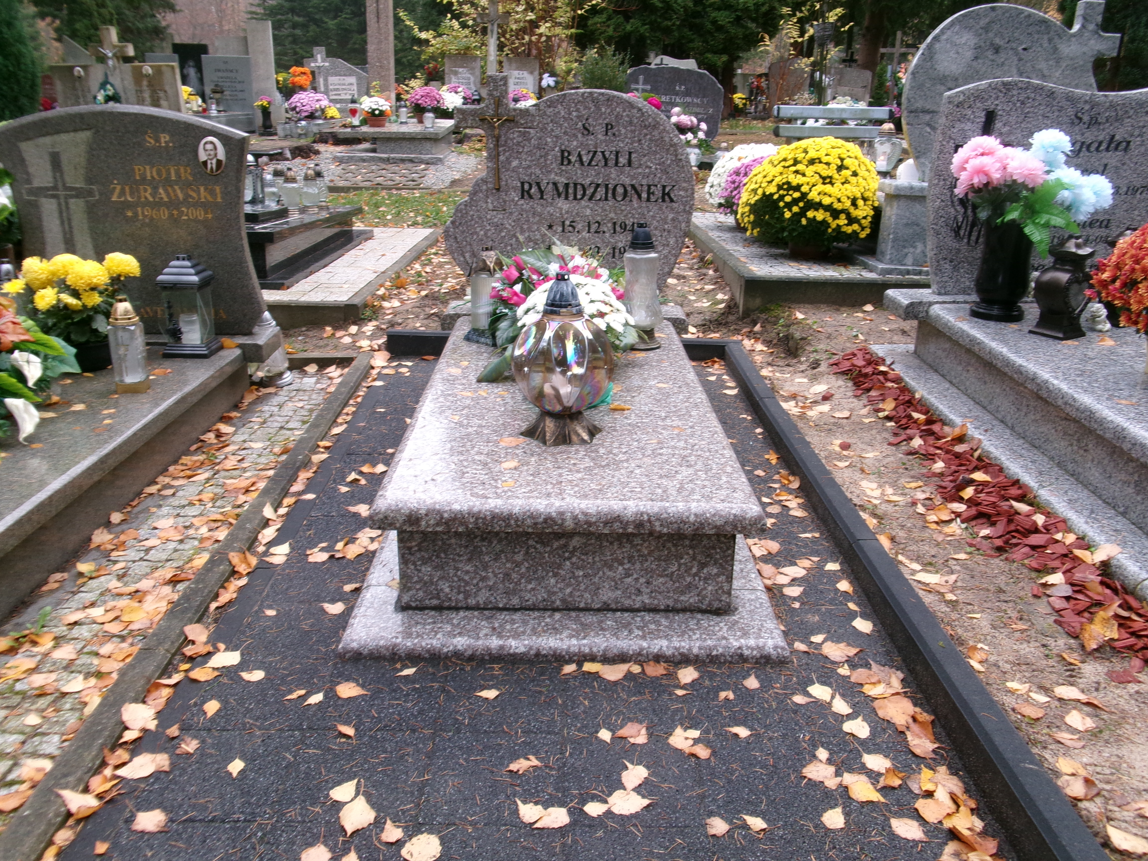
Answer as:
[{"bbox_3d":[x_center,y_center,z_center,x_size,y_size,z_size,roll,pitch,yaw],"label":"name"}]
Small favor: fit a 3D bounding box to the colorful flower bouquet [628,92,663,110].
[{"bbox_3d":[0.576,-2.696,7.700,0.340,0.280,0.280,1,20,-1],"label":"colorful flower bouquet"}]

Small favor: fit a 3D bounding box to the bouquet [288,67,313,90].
[{"bbox_3d":[-3.482,-4.473,11.800,0.330,0.300,0.300,1,20,-1],"label":"bouquet"}]

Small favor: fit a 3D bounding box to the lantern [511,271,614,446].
[{"bbox_3d":[-0.025,-0.169,2.100,0.233,0.384,0.233,1,21,-1],"label":"lantern"}]

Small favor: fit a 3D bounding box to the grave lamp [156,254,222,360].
[{"bbox_3d":[-1.217,-0.398,2.925,0.152,0.309,0.152,2,21,1],"label":"grave lamp"}]

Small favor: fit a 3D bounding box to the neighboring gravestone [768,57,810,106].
[{"bbox_3d":[3.020,-4.828,13.000,0.600,0.800,0.150,1,20,-1],"label":"neighboring gravestone"}]

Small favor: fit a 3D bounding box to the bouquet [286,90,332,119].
[{"bbox_3d":[-3.186,-3.921,11.200,0.540,0.370,0.480,1,20,-1],"label":"bouquet"}]

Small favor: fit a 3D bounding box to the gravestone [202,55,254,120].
[{"bbox_3d":[-4.617,-4.557,12.400,0.680,0.860,0.150,1,20,-1],"label":"gravestone"}]

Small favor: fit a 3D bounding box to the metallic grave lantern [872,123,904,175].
[{"bbox_3d":[1.693,-1.519,5.000,0.170,0.270,0.150,1,20,-1],"label":"metallic grave lantern"}]

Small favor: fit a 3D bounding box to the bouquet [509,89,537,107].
[{"bbox_3d":[-0.655,-4.211,11.800,0.380,0.300,0.340,1,20,-1],"label":"bouquet"}]

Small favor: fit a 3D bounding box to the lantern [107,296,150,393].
[{"bbox_3d":[-1.241,-0.240,2.578,0.095,0.263,0.095,2,21,1],"label":"lantern"}]

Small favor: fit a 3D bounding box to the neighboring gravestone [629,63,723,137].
[{"bbox_3d":[0.956,-3.080,8.802,0.909,0.698,0.120,1,21,-1],"label":"neighboring gravestone"}]

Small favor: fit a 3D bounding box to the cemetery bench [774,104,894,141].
[{"bbox_3d":[2.675,-2.925,9.600,1.260,0.820,0.500,1,20,-1],"label":"cemetery bench"}]

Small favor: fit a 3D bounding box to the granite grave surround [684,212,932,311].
[{"bbox_3d":[1.697,-1.003,5.432,1.900,0.190,2.250,1,20,-1],"label":"granite grave surround"}]

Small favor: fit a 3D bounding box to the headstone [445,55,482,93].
[{"bbox_3d":[-1.796,-5.661,15.001,0.580,0.746,0.120,1,21,-1],"label":"headstone"}]

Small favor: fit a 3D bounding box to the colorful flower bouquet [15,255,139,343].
[{"bbox_3d":[-1.512,-0.396,2.817,0.336,0.271,0.304,1,21,-1],"label":"colorful flower bouquet"}]

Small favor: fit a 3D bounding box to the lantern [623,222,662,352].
[{"bbox_3d":[0.221,-0.444,2.843,0.121,0.373,0.121,1,21,-1],"label":"lantern"}]

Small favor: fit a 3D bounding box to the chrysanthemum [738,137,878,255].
[{"bbox_3d":[1.208,-1.212,4.800,0.700,0.590,0.680,1,20,-1],"label":"chrysanthemum"}]

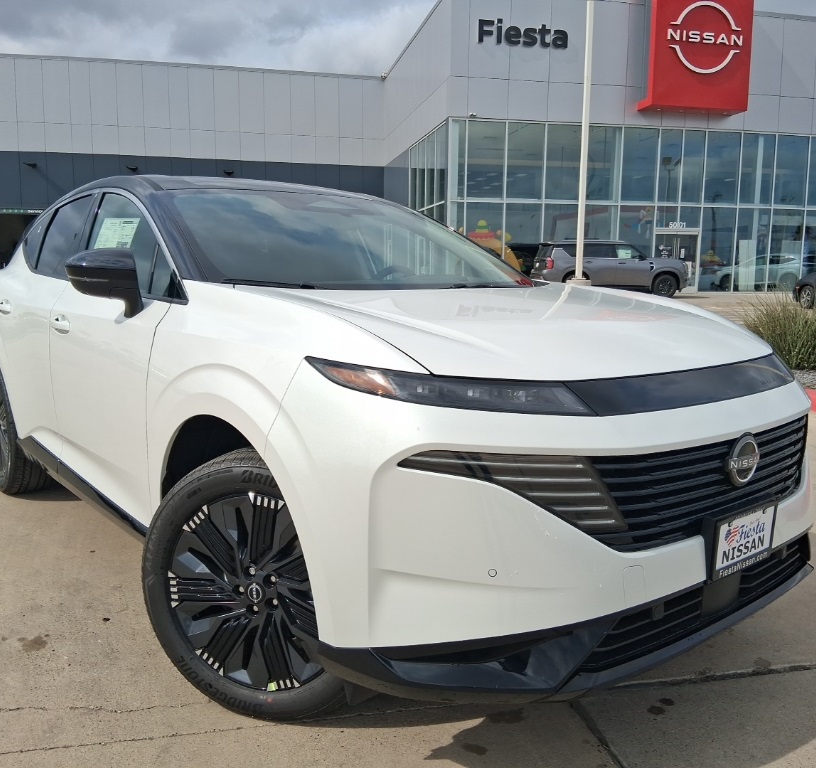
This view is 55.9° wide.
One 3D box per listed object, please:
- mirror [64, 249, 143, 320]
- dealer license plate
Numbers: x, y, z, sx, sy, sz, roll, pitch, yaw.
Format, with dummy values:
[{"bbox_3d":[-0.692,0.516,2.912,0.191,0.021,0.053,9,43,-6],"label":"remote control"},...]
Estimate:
[{"bbox_3d":[-1.027,-0.343,2.626,0.240,0.220,0.190,-6,11,-40],"label":"mirror"},{"bbox_3d":[0.884,0.407,2.009,0.310,0.162,0.020,-6,11,-40],"label":"dealer license plate"}]

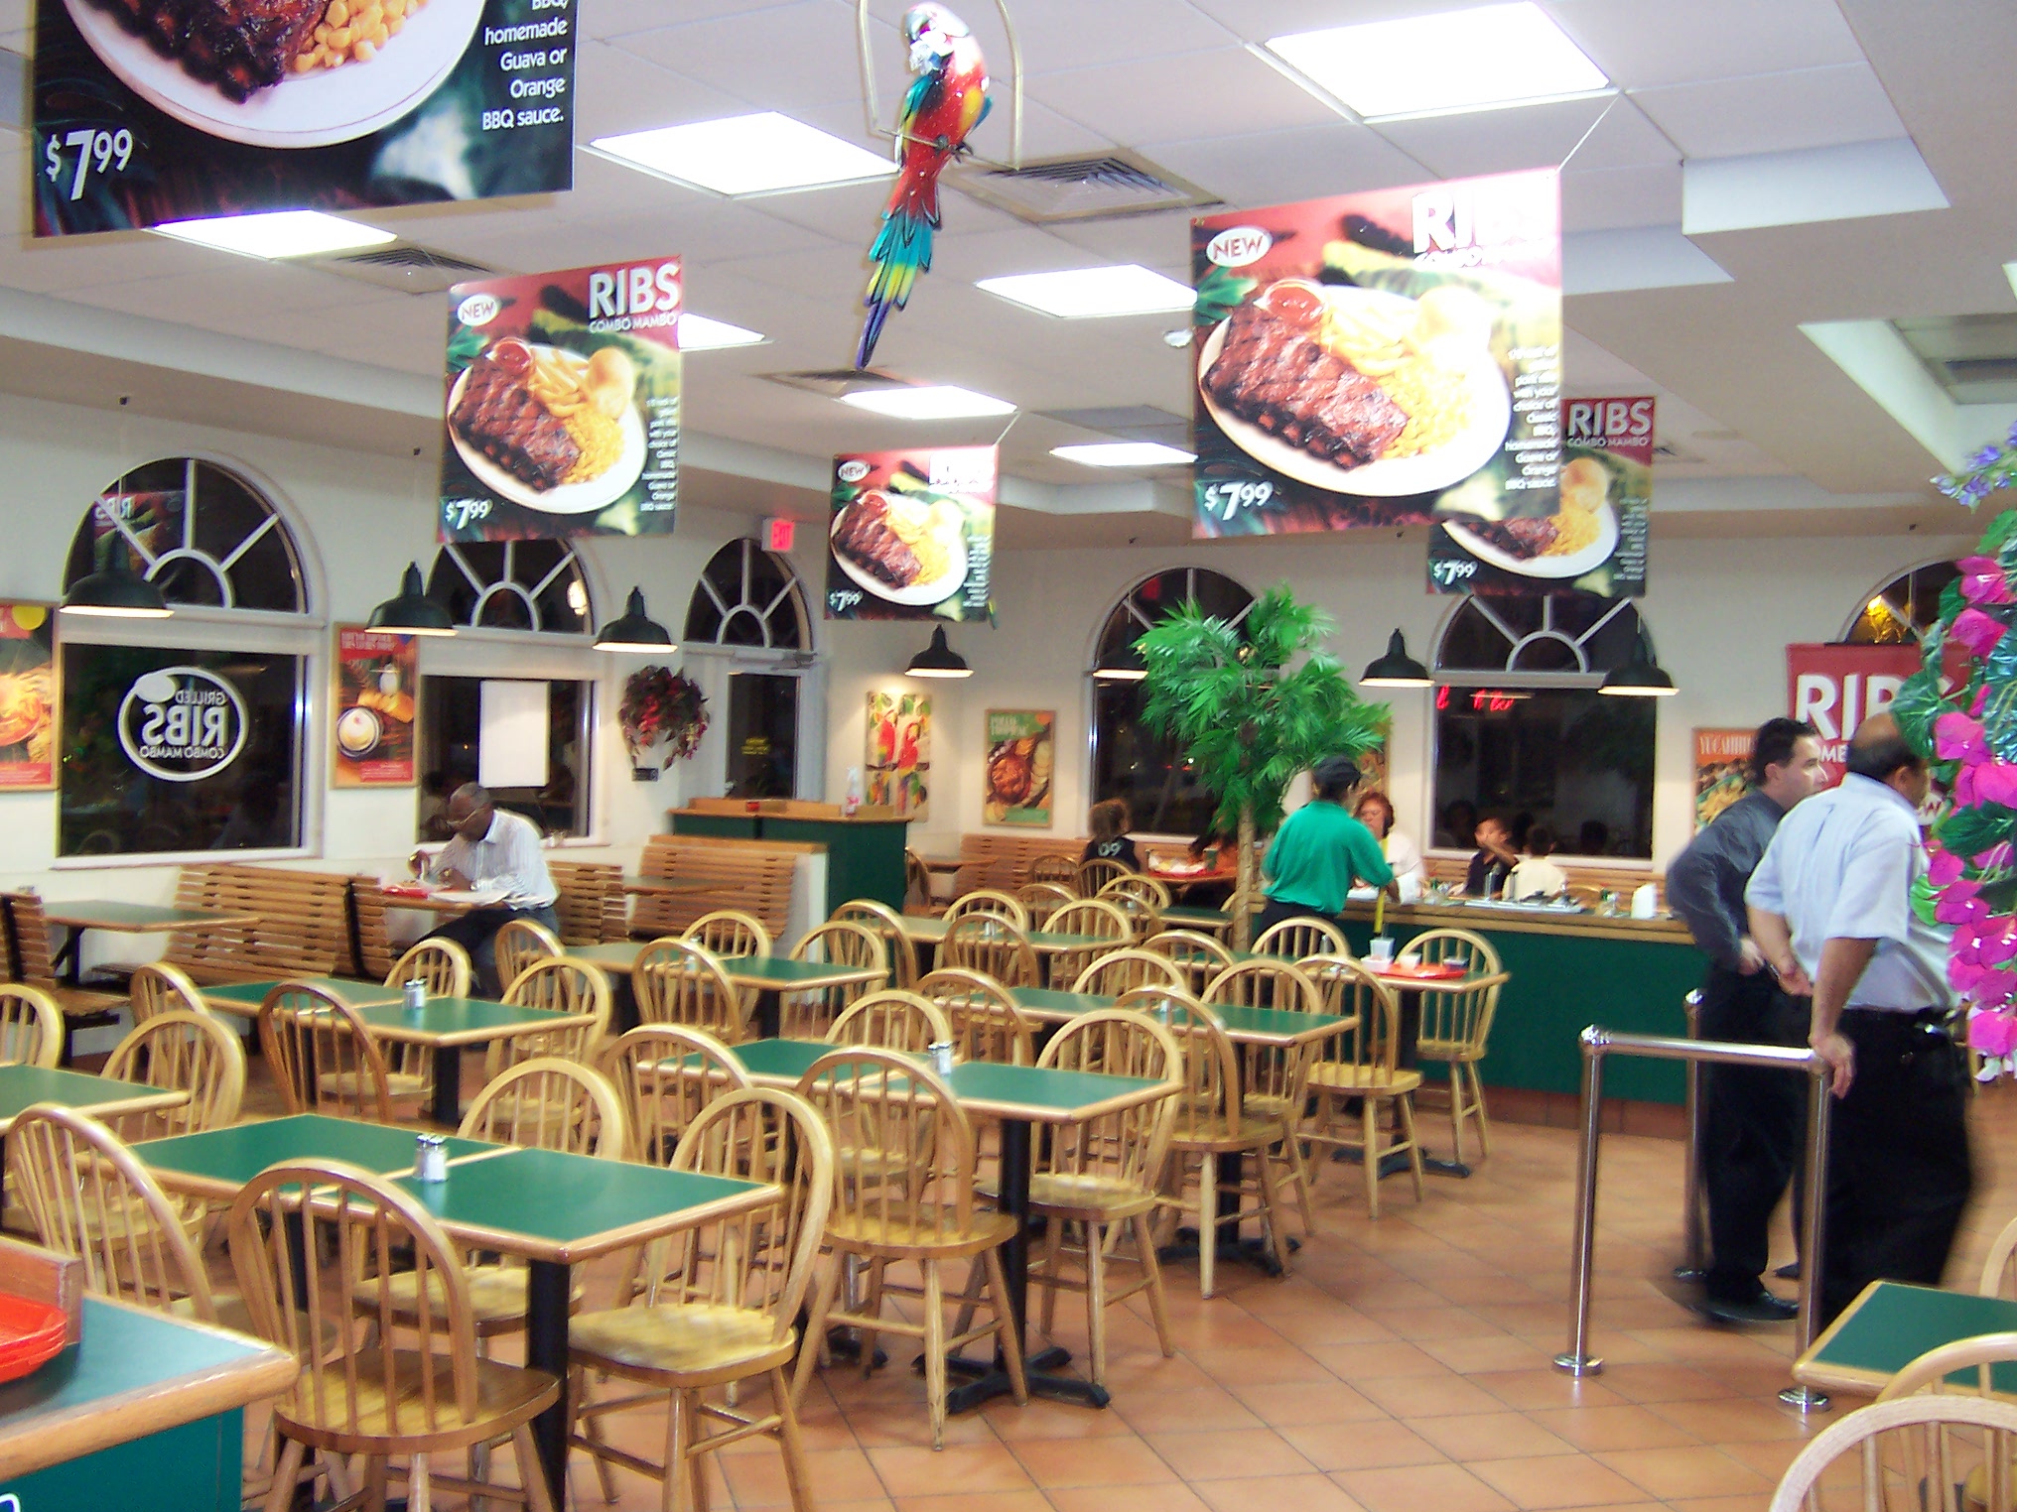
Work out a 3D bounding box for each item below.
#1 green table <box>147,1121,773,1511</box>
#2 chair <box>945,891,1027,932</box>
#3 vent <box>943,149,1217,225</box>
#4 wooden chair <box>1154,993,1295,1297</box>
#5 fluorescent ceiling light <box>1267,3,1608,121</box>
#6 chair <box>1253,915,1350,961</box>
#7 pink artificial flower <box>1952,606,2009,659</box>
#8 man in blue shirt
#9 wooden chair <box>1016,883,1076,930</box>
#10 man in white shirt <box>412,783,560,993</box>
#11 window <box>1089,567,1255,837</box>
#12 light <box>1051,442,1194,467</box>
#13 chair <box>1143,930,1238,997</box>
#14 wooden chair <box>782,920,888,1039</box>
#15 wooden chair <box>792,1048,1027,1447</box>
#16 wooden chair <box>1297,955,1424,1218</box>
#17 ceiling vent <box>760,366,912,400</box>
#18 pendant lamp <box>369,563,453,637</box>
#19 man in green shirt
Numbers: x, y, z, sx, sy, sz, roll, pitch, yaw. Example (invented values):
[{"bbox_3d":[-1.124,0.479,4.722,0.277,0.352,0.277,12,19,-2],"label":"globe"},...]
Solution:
[{"bbox_3d":[-1.206,1.216,4.275,1.300,0.750,0.620,2,1,31],"label":"green table"},{"bbox_3d":[-0.224,1.031,9.316,0.440,0.890,0.470,2,1,30],"label":"chair"},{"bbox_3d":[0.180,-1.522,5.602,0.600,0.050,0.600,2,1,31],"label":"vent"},{"bbox_3d":[0.569,1.098,6.248,0.440,0.890,0.470,2,1,38],"label":"wooden chair"},{"bbox_3d":[0.901,-1.478,4.379,0.600,0.070,0.600,2,1,30],"label":"fluorescent ceiling light"},{"bbox_3d":[1.105,1.129,8.704,0.480,0.900,0.490,2,1,41],"label":"chair"},{"bbox_3d":[1.112,-0.141,2.400,0.062,0.062,0.050,2,1,25],"label":"pink artificial flower"},{"bbox_3d":[2.284,0.768,5.709,0.500,1.760,0.520,1,1,-40],"label":"man in blue shirt"},{"bbox_3d":[0.302,1.084,10.573,0.480,0.900,0.490,2,1,36],"label":"wooden chair"},{"bbox_3d":[-2.548,0.795,10.254,0.560,1.330,0.800,2,1,25],"label":"man in white shirt"},{"bbox_3d":[1.174,-0.344,14.081,1.410,1.840,0.120,2,1,31],"label":"window"},{"bbox_3d":[0.602,-1.583,10.885,0.600,0.070,0.600,2,1,30],"label":"light"},{"bbox_3d":[0.739,1.123,8.248,0.460,0.900,0.500,2,1,34],"label":"chair"},{"bbox_3d":[-0.777,1.086,7.893,0.480,0.900,0.490,2,1,37],"label":"wooden chair"},{"bbox_3d":[-0.250,1.133,5.081,0.460,0.900,0.500,2,1,31],"label":"wooden chair"},{"bbox_3d":[1.204,1.146,7.526,0.460,0.900,0.500,2,1,37],"label":"wooden chair"},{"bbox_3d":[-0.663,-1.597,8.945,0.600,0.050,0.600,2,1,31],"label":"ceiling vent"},{"bbox_3d":[-2.758,-0.729,9.700,0.410,0.345,0.410,2,1,31],"label":"pendant lamp"},{"bbox_3d":[1.370,0.791,9.137,0.600,1.579,0.500,2,1,21],"label":"man in green shirt"}]

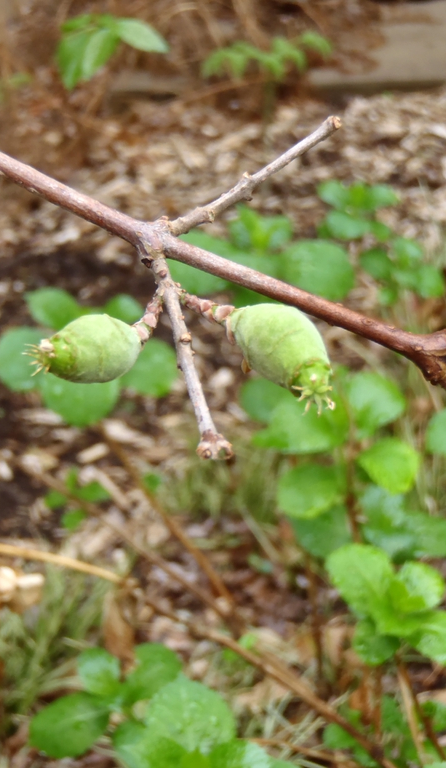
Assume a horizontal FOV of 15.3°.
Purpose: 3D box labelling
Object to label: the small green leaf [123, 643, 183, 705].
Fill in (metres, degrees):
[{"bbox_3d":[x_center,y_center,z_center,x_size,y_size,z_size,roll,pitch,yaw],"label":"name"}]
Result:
[{"bbox_3d":[-0.042,0.175,1.000,0.033,0.010,0.046,25,50,23],"label":"small green leaf"}]

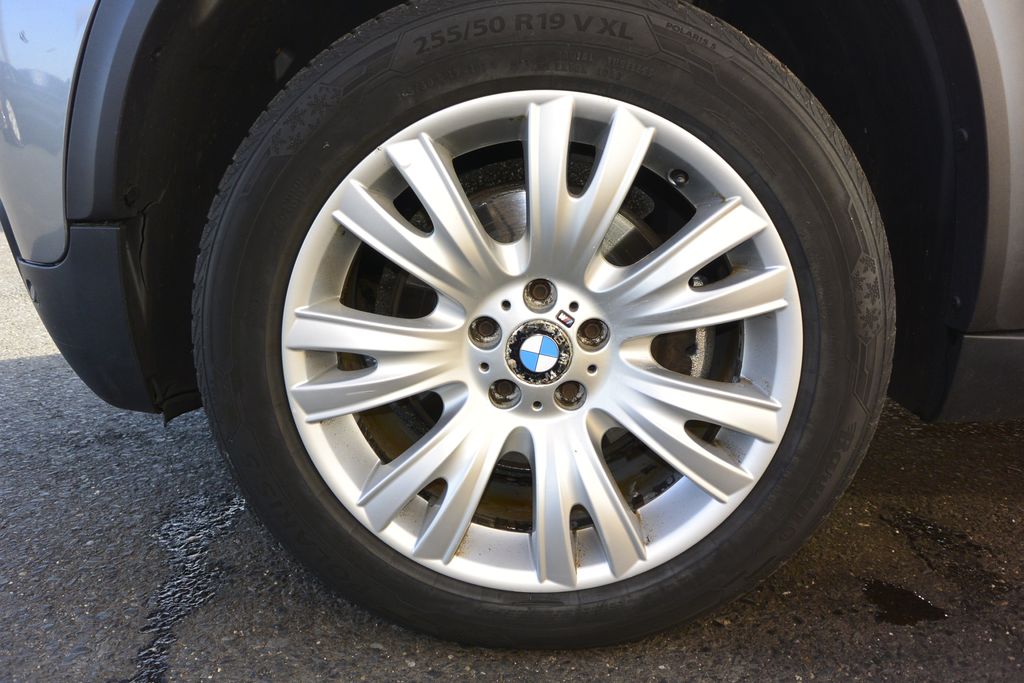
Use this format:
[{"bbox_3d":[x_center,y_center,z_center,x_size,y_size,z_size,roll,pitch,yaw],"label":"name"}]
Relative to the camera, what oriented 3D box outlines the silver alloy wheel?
[{"bbox_3d":[0.030,-0.006,0.867,0.517,0.517,0.210,0,15,1],"label":"silver alloy wheel"}]

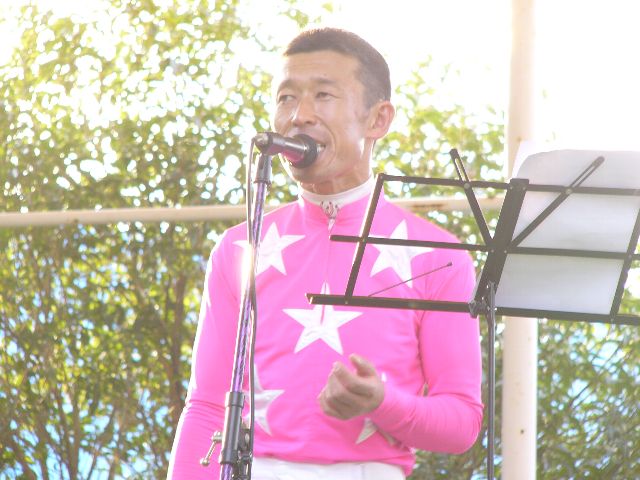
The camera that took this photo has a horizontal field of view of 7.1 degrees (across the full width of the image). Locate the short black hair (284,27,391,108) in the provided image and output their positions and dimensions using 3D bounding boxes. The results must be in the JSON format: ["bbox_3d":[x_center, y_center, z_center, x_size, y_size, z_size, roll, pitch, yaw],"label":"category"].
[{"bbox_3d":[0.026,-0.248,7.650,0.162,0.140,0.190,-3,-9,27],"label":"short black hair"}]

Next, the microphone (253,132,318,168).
[{"bbox_3d":[-0.049,-0.134,7.500,0.052,0.052,0.165,-2,-8,26],"label":"microphone"}]

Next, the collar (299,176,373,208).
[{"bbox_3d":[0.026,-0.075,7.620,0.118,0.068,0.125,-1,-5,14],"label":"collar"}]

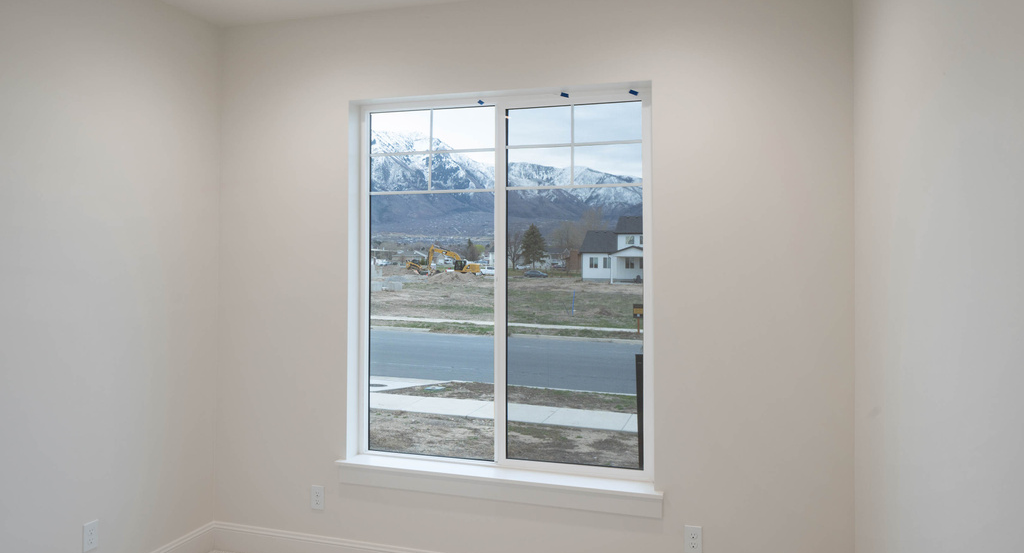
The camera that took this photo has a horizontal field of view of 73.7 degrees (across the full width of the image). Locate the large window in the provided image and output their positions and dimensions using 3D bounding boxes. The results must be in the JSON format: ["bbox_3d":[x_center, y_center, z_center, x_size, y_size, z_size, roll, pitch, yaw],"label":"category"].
[{"bbox_3d":[-0.065,0.029,3.315,1.479,1.779,0.080,0,-1,17],"label":"large window"}]

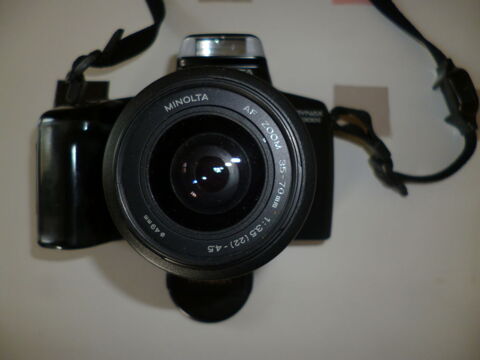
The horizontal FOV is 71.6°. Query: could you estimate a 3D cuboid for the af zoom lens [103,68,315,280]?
[{"bbox_3d":[-0.009,-0.003,0.117,0.063,0.055,0.063,0,91,0],"label":"af zoom lens"}]

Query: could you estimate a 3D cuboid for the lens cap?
[{"bbox_3d":[-0.018,0.060,0.200,0.052,0.009,0.052,0,89,1],"label":"lens cap"}]

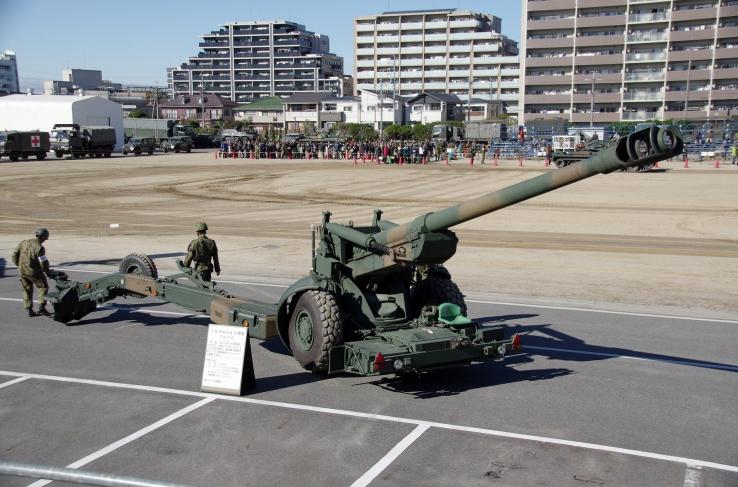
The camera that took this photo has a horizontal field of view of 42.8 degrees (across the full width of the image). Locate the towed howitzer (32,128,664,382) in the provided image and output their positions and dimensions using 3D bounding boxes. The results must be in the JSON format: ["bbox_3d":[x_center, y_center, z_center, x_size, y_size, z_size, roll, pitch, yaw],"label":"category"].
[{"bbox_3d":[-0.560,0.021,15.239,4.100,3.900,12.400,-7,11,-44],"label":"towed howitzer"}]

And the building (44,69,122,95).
[{"bbox_3d":[-83.881,-42.443,279.328,8.000,18.500,27.000,4,9,28],"label":"building"}]

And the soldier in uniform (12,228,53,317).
[{"bbox_3d":[-6.731,0.580,18.849,0.650,1.730,0.550,7,10,42],"label":"soldier in uniform"}]

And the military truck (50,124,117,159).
[{"bbox_3d":[-27.295,-9.800,90.514,2.480,3.150,7.150,3,8,19],"label":"military truck"}]

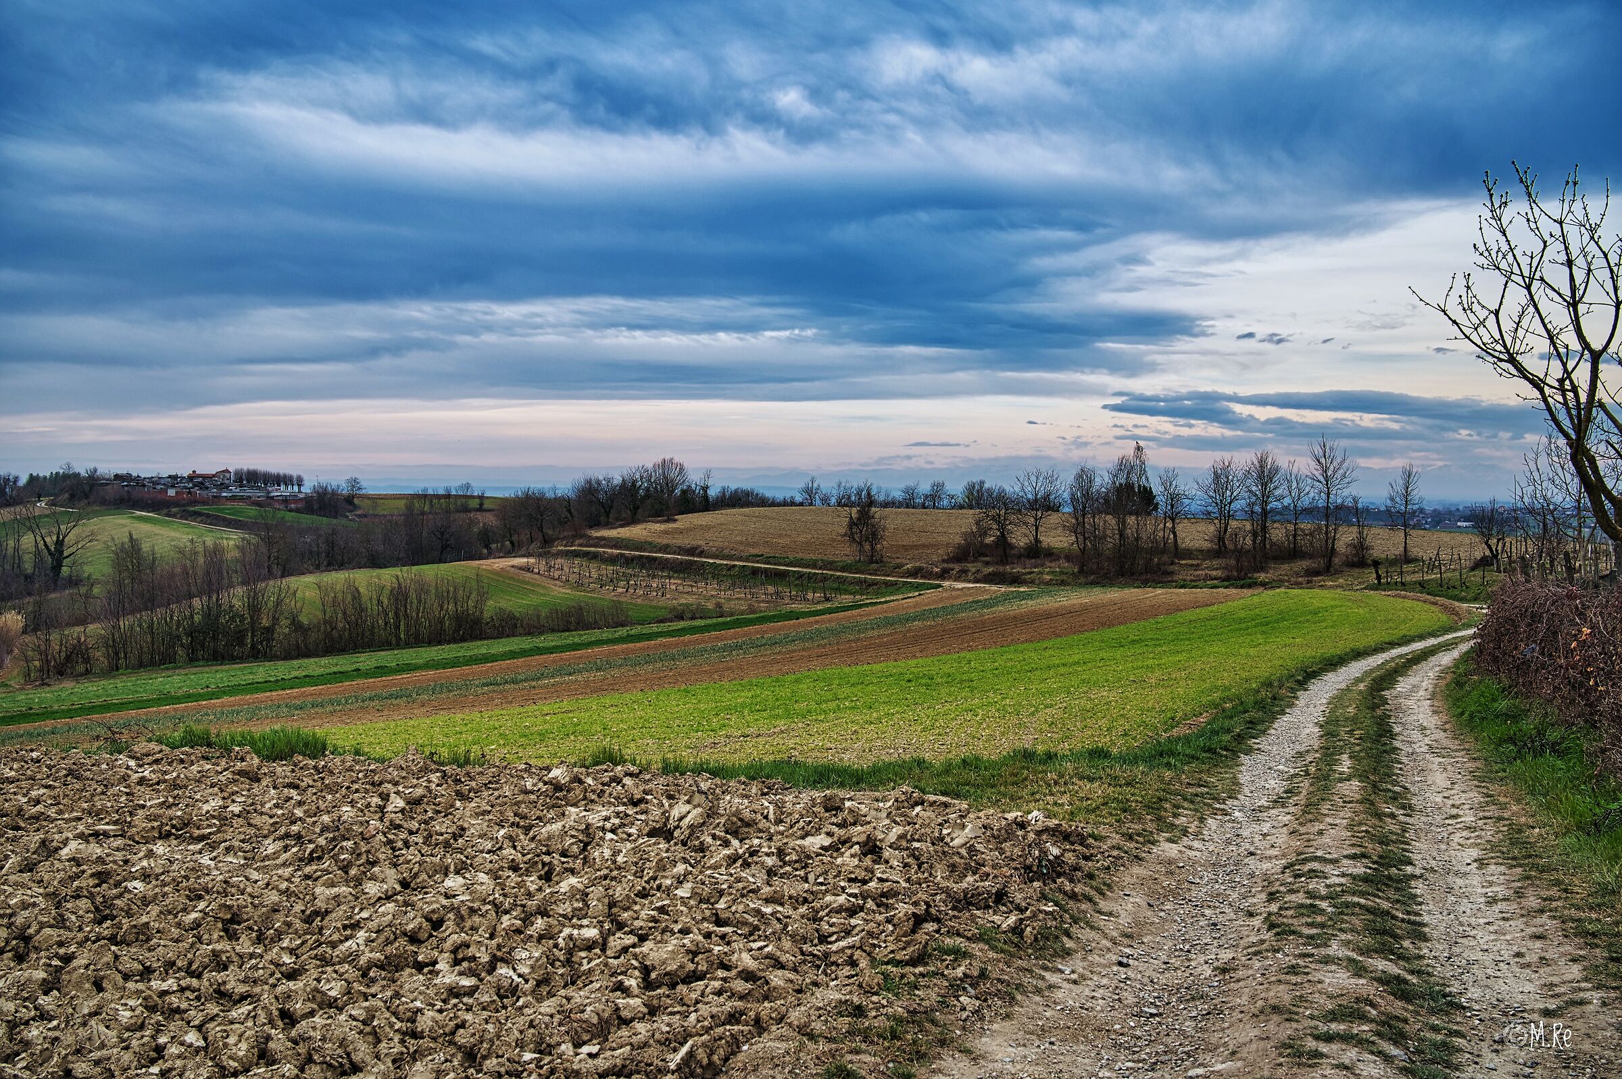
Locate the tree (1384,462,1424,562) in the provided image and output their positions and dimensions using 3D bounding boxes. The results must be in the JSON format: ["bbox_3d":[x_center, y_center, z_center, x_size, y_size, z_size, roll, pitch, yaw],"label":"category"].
[{"bbox_3d":[44.700,-2.050,112.000,3.150,7.640,3.060,0,2,0],"label":"tree"}]

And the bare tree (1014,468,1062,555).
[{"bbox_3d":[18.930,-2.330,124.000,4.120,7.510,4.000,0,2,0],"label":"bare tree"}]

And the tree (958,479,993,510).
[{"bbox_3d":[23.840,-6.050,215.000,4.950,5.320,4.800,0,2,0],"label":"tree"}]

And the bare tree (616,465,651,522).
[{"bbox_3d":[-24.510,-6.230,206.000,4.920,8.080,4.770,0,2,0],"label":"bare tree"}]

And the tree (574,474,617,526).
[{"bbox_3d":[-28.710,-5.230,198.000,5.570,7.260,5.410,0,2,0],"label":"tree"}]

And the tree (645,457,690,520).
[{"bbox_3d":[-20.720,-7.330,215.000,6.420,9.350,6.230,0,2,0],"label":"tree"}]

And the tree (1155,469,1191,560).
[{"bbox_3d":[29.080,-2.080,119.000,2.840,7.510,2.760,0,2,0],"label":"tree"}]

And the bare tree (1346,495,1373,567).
[{"bbox_3d":[39.100,-0.590,106.000,1.990,5.240,1.930,0,2,0],"label":"bare tree"}]

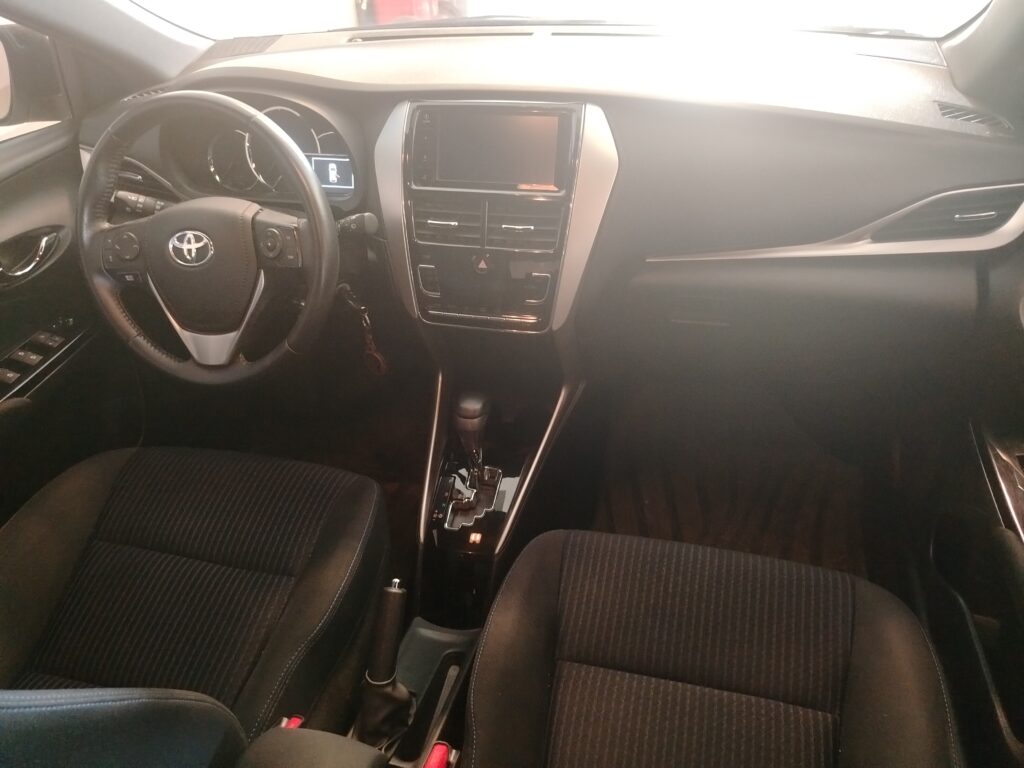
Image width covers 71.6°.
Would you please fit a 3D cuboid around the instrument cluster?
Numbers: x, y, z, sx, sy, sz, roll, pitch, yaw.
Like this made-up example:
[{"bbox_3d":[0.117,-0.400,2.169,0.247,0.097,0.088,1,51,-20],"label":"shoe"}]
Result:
[{"bbox_3d":[-0.361,-0.342,1.036,0.305,0.150,0.070,6,16,11],"label":"instrument cluster"}]

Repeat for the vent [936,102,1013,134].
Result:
[{"bbox_3d":[0.574,-0.327,0.878,0.090,0.020,0.042,16,42,4],"label":"vent"}]

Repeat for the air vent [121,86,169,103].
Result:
[{"bbox_3d":[-0.587,-0.443,1.112,0.090,0.020,0.042,-5,38,18],"label":"air vent"}]

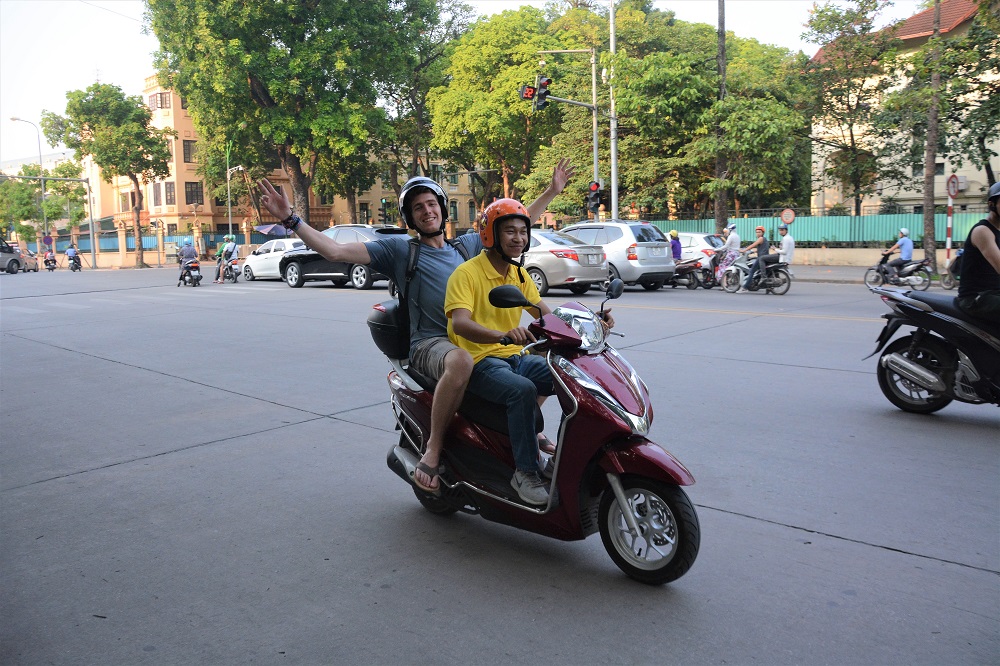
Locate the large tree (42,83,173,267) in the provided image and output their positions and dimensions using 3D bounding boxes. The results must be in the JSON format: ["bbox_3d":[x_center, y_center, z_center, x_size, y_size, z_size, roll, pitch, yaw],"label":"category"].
[{"bbox_3d":[-20.314,-8.265,39.000,6.700,9.500,6.700,-1,8,0],"label":"large tree"}]

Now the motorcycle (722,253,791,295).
[{"bbox_3d":[6.166,-1.456,17.934,0.680,1.060,1.900,-8,10,-44],"label":"motorcycle"}]

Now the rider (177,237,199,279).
[{"bbox_3d":[-9.489,-2.235,22.800,0.650,1.350,0.780,-6,9,-32],"label":"rider"}]

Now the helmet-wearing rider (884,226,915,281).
[{"bbox_3d":[9.862,-1.948,18.600,0.520,1.300,0.680,-7,9,-38],"label":"helmet-wearing rider"}]

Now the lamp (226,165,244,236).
[{"bbox_3d":[-16.645,-7.554,47.000,1.250,6.200,0.350,2,8,23],"label":"lamp"}]

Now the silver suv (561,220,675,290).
[{"bbox_3d":[2.286,-1.991,19.414,1.800,1.660,4.500,-8,11,-44],"label":"silver suv"}]

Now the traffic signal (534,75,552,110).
[{"bbox_3d":[1.377,-7.667,24.000,0.380,1.100,0.420,7,11,44],"label":"traffic signal"}]

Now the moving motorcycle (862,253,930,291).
[{"bbox_3d":[10.564,-1.663,19.900,0.670,1.020,1.840,-8,10,-41],"label":"moving motorcycle"}]

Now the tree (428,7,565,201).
[{"bbox_3d":[-0.076,-9.937,38.000,7.800,12.400,7.800,-1,8,0],"label":"tree"}]

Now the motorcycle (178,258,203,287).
[{"bbox_3d":[-9.428,-1.948,22.800,0.680,1.060,1.800,-6,9,-32],"label":"motorcycle"}]

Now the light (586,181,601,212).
[{"bbox_3d":[3.554,-5.151,28.500,0.400,1.150,0.360,-8,10,-44],"label":"light"}]

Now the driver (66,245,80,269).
[{"bbox_3d":[-22.953,-4.112,40.300,0.600,1.300,0.750,-3,8,-18],"label":"driver"}]

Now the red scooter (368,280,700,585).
[{"bbox_3d":[0.049,0.374,3.491,1.950,1.225,0.840,5,9,39],"label":"red scooter"}]

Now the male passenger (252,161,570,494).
[{"bbox_3d":[-0.290,-0.070,3.660,1.660,1.580,0.680,-7,9,-40],"label":"male passenger"}]

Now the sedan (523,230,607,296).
[{"bbox_3d":[0.471,-1.694,18.138,4.400,1.475,1.700,6,10,41],"label":"sedan"}]

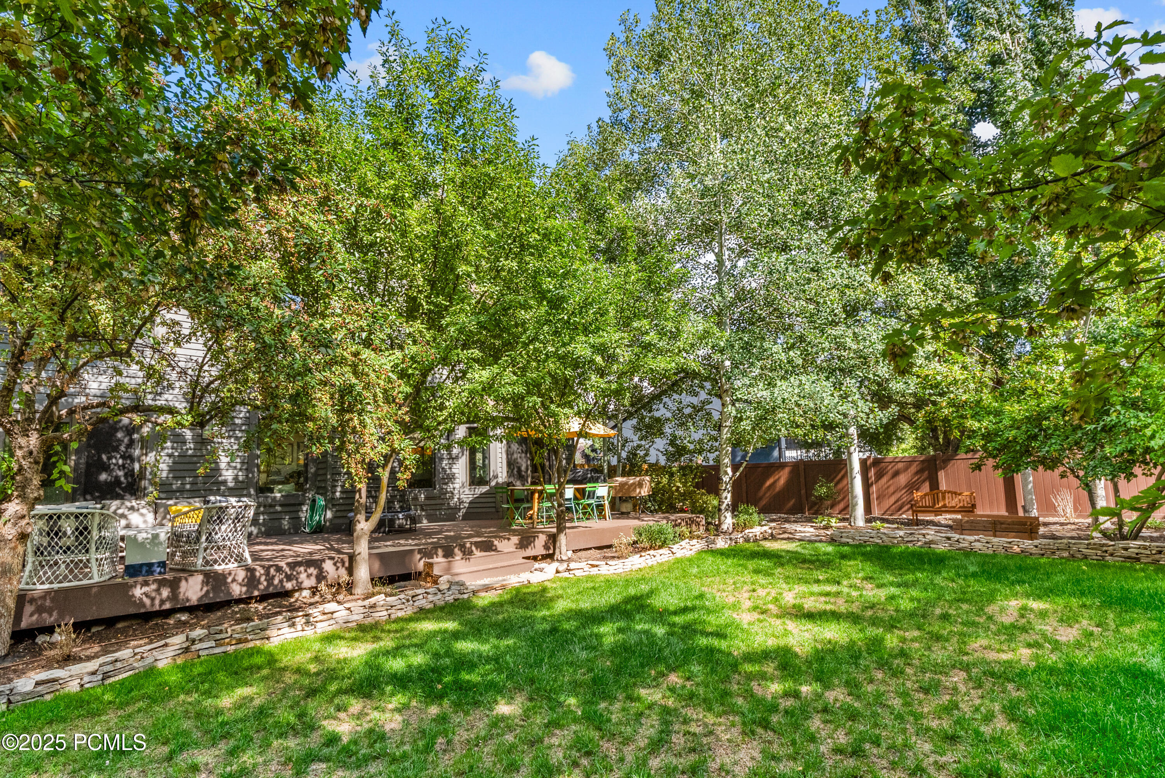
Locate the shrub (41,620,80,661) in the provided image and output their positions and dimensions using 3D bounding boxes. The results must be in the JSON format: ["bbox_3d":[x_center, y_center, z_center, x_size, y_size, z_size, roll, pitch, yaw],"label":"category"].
[{"bbox_3d":[-4.828,2.327,4.800,0.290,0.340,0.280,7,-10,-43],"label":"shrub"}]

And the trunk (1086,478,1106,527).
[{"bbox_3d":[12.021,2.636,12.100,0.360,1.120,0.330,-7,-10,44],"label":"trunk"}]

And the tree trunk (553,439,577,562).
[{"bbox_3d":[-0.305,1.977,9.150,0.420,2.100,0.360,0,-7,-2],"label":"tree trunk"}]

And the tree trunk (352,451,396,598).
[{"bbox_3d":[-2.863,1.871,7.100,0.520,1.880,0.380,2,-8,-21],"label":"tree trunk"}]

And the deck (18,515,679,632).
[{"bbox_3d":[-2.595,2.784,9.236,10.350,0.400,2.830,5,-9,-37],"label":"deck"}]

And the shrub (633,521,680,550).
[{"bbox_3d":[1.460,2.867,10.200,0.860,0.500,0.720,-1,-7,8],"label":"shrub"}]

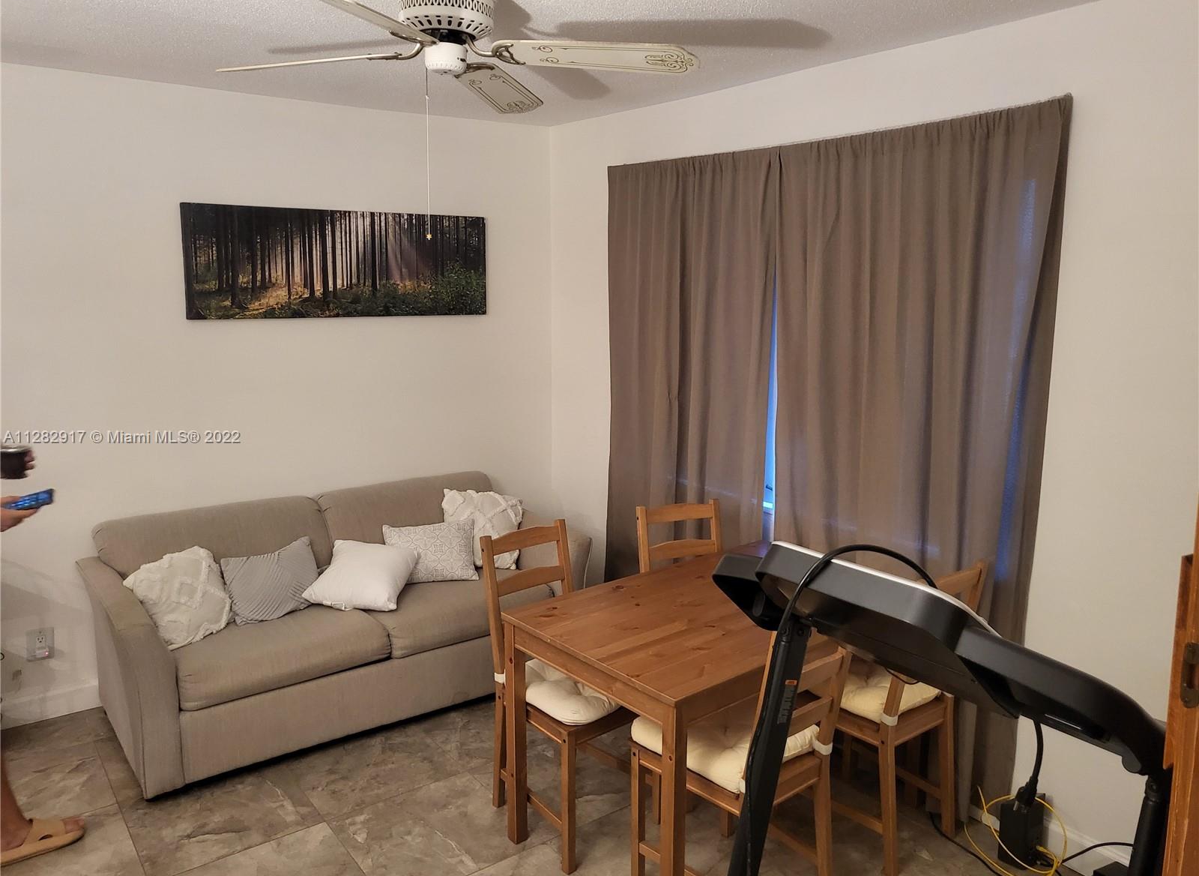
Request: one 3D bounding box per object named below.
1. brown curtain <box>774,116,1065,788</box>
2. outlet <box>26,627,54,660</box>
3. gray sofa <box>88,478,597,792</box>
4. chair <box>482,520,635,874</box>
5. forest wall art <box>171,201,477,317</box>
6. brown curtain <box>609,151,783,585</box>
[{"bbox_3d":[0.943,0.077,2.998,0.110,2.150,1.070,-7,13,-35],"label":"brown curtain"},{"bbox_3d":[-2.148,0.798,3.462,0.090,0.117,0.020,-7,13,-35],"label":"outlet"},{"bbox_3d":[-1.023,0.674,3.717,1.840,0.785,0.865,-7,13,-35],"label":"gray sofa"},{"bbox_3d":[-0.072,0.776,2.874,0.410,0.905,0.490,-8,13,-38],"label":"chair"},{"bbox_3d":[-1.092,-0.759,3.933,1.335,0.457,0.032,-7,13,-35],"label":"forest wall art"},{"bbox_3d":[0.355,-0.076,3.799,0.100,2.150,1.070,-7,13,-35],"label":"brown curtain"}]

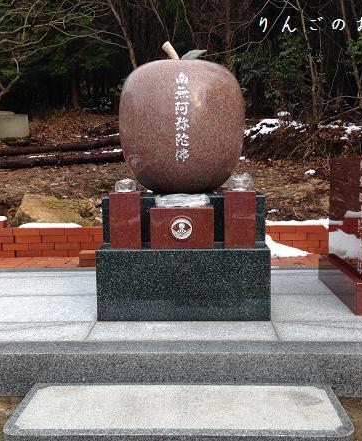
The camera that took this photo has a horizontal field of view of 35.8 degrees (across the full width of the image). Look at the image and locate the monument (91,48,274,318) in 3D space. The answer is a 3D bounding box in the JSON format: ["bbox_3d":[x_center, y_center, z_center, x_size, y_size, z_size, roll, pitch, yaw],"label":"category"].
[{"bbox_3d":[0.025,-0.288,3.217,0.863,1.477,1.019,-1,6,3],"label":"monument"}]

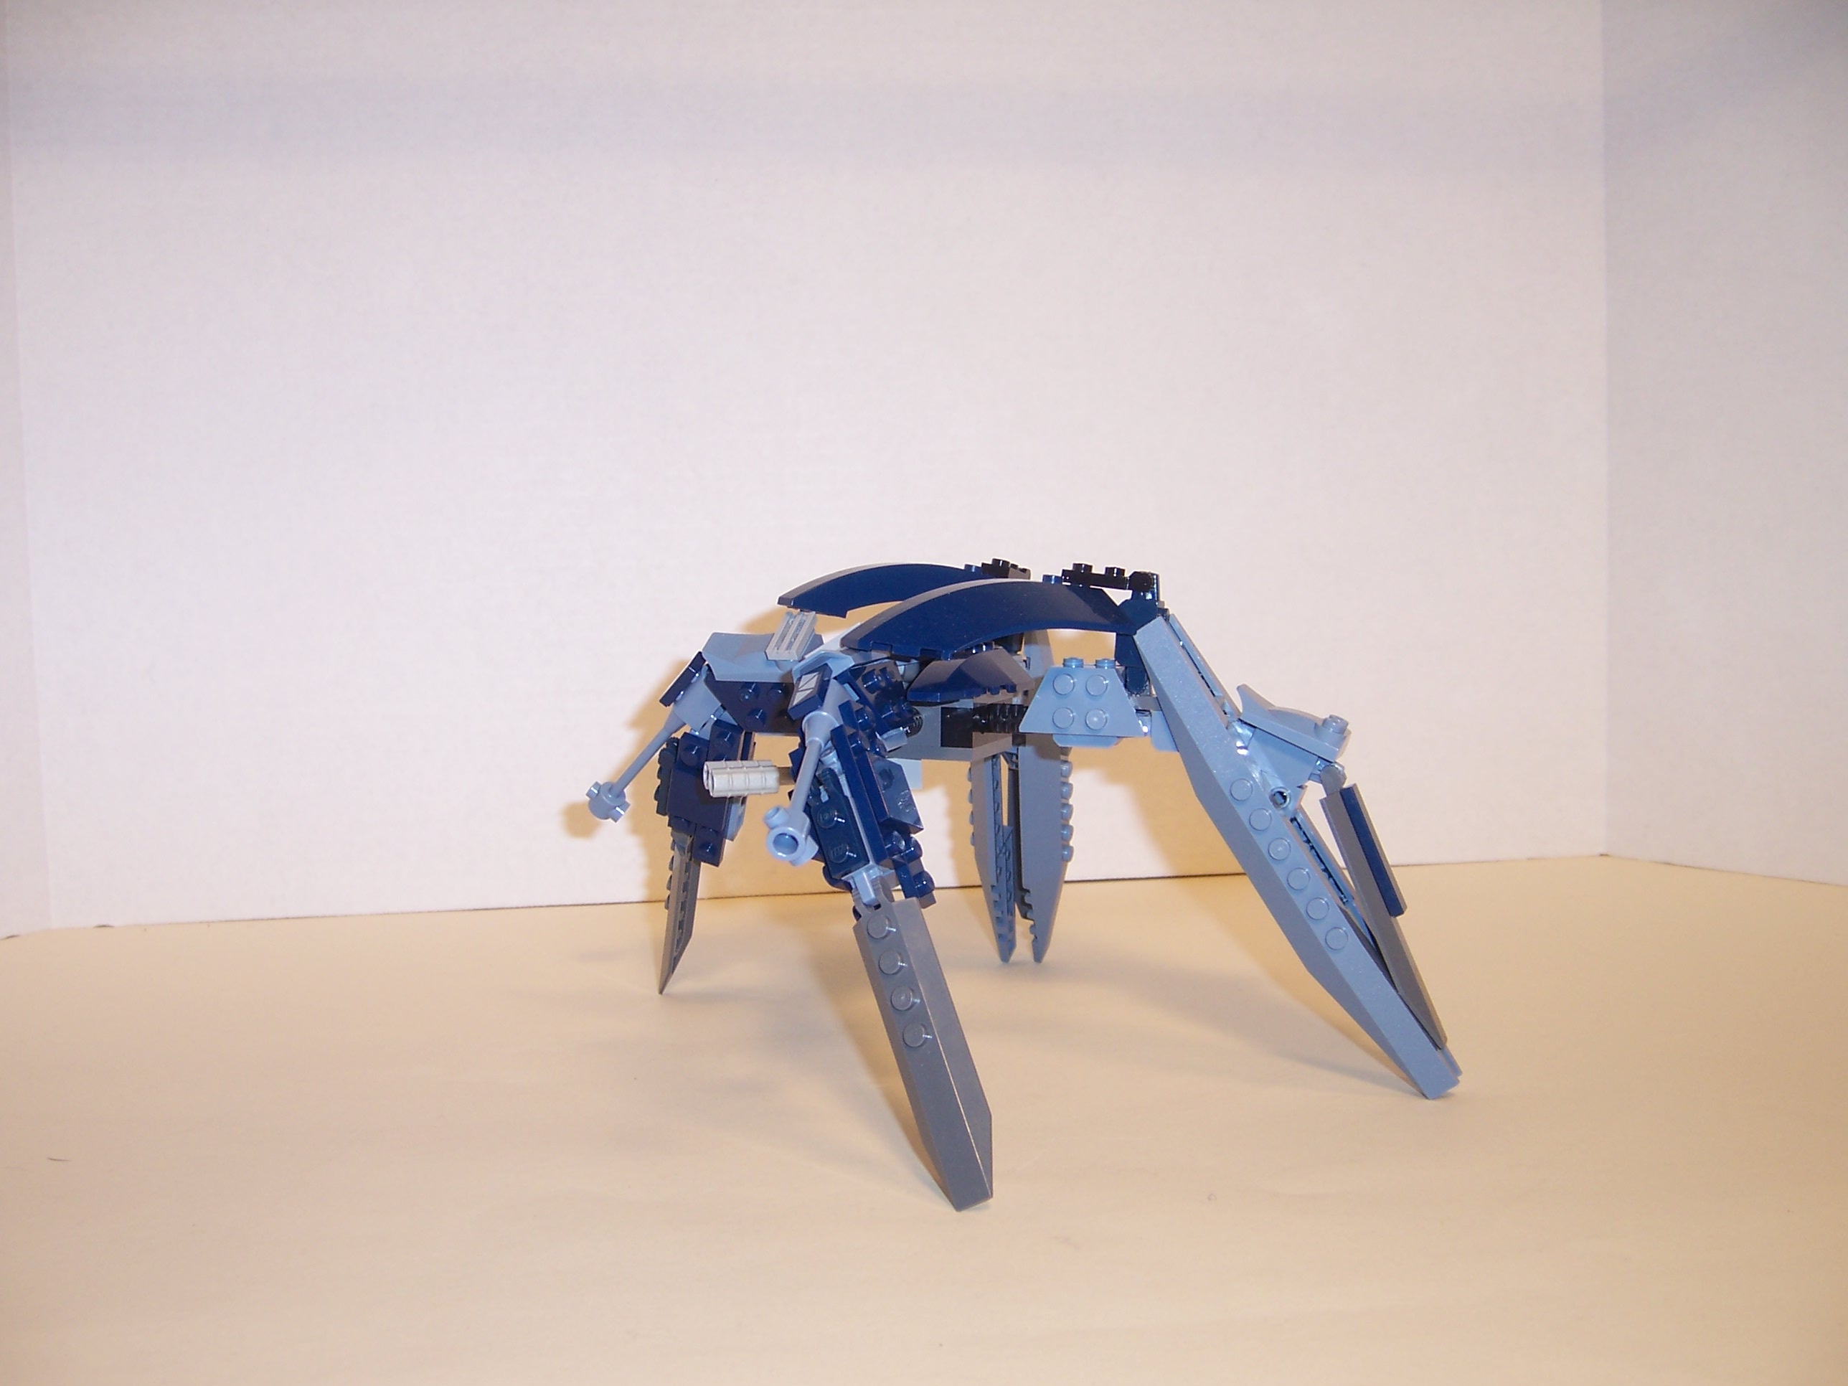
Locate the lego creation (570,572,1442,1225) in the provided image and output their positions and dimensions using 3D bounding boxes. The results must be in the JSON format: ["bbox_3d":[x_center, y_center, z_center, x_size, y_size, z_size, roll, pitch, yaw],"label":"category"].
[{"bbox_3d":[0.011,0.029,0.487,0.171,0.125,0.211,-4,5,-26],"label":"lego creation"}]

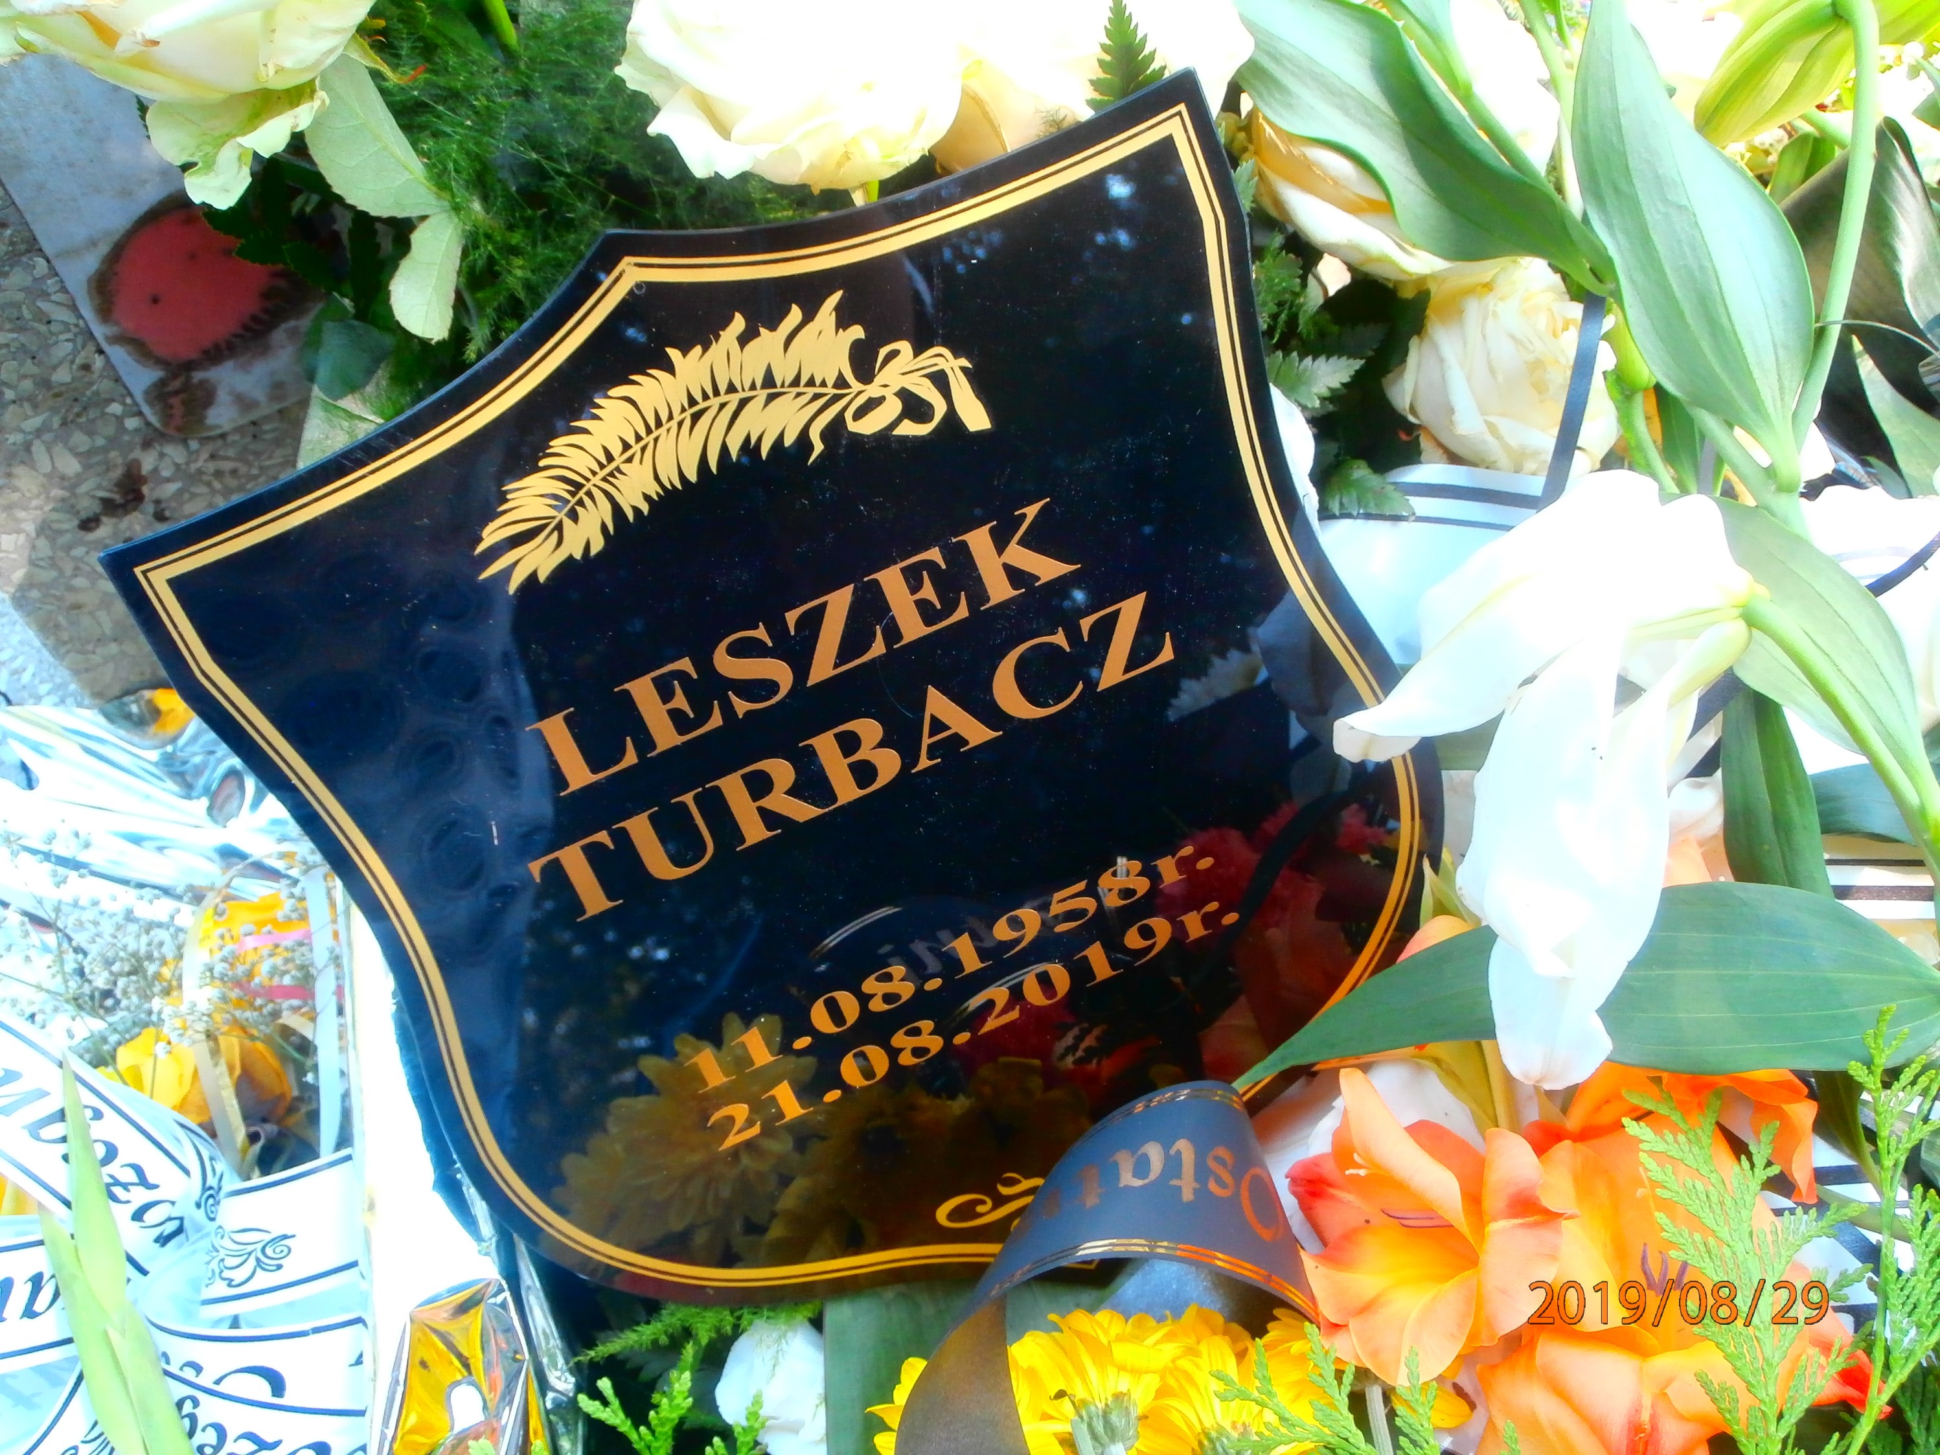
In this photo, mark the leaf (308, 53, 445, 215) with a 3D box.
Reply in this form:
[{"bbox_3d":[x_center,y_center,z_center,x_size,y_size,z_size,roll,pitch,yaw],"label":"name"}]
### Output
[{"bbox_3d":[-0.168,-0.166,0.600,0.030,0.012,0.055,-31,77,-26],"label":"leaf"}]

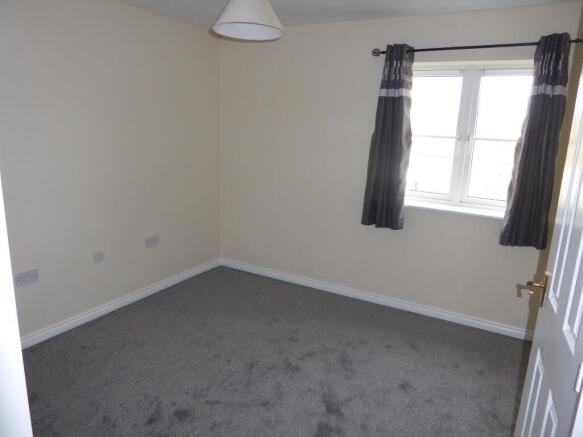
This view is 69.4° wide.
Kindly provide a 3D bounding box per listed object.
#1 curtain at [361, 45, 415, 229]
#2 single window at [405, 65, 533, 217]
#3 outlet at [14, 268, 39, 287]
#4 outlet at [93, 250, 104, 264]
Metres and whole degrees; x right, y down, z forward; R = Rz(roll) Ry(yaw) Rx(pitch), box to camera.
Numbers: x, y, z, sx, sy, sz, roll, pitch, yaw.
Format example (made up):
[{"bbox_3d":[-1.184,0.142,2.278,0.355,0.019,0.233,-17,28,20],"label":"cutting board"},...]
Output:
[{"bbox_3d":[0.757,-0.605,3.264,0.320,1.370,0.120,9,15,28],"label":"curtain"},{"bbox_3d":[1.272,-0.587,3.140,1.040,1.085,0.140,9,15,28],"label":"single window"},{"bbox_3d":[-1.690,0.380,2.698,0.014,0.086,0.146,9,15,28],"label":"outlet"},{"bbox_3d":[-1.434,0.294,3.142,0.014,0.087,0.087,9,15,28],"label":"outlet"}]

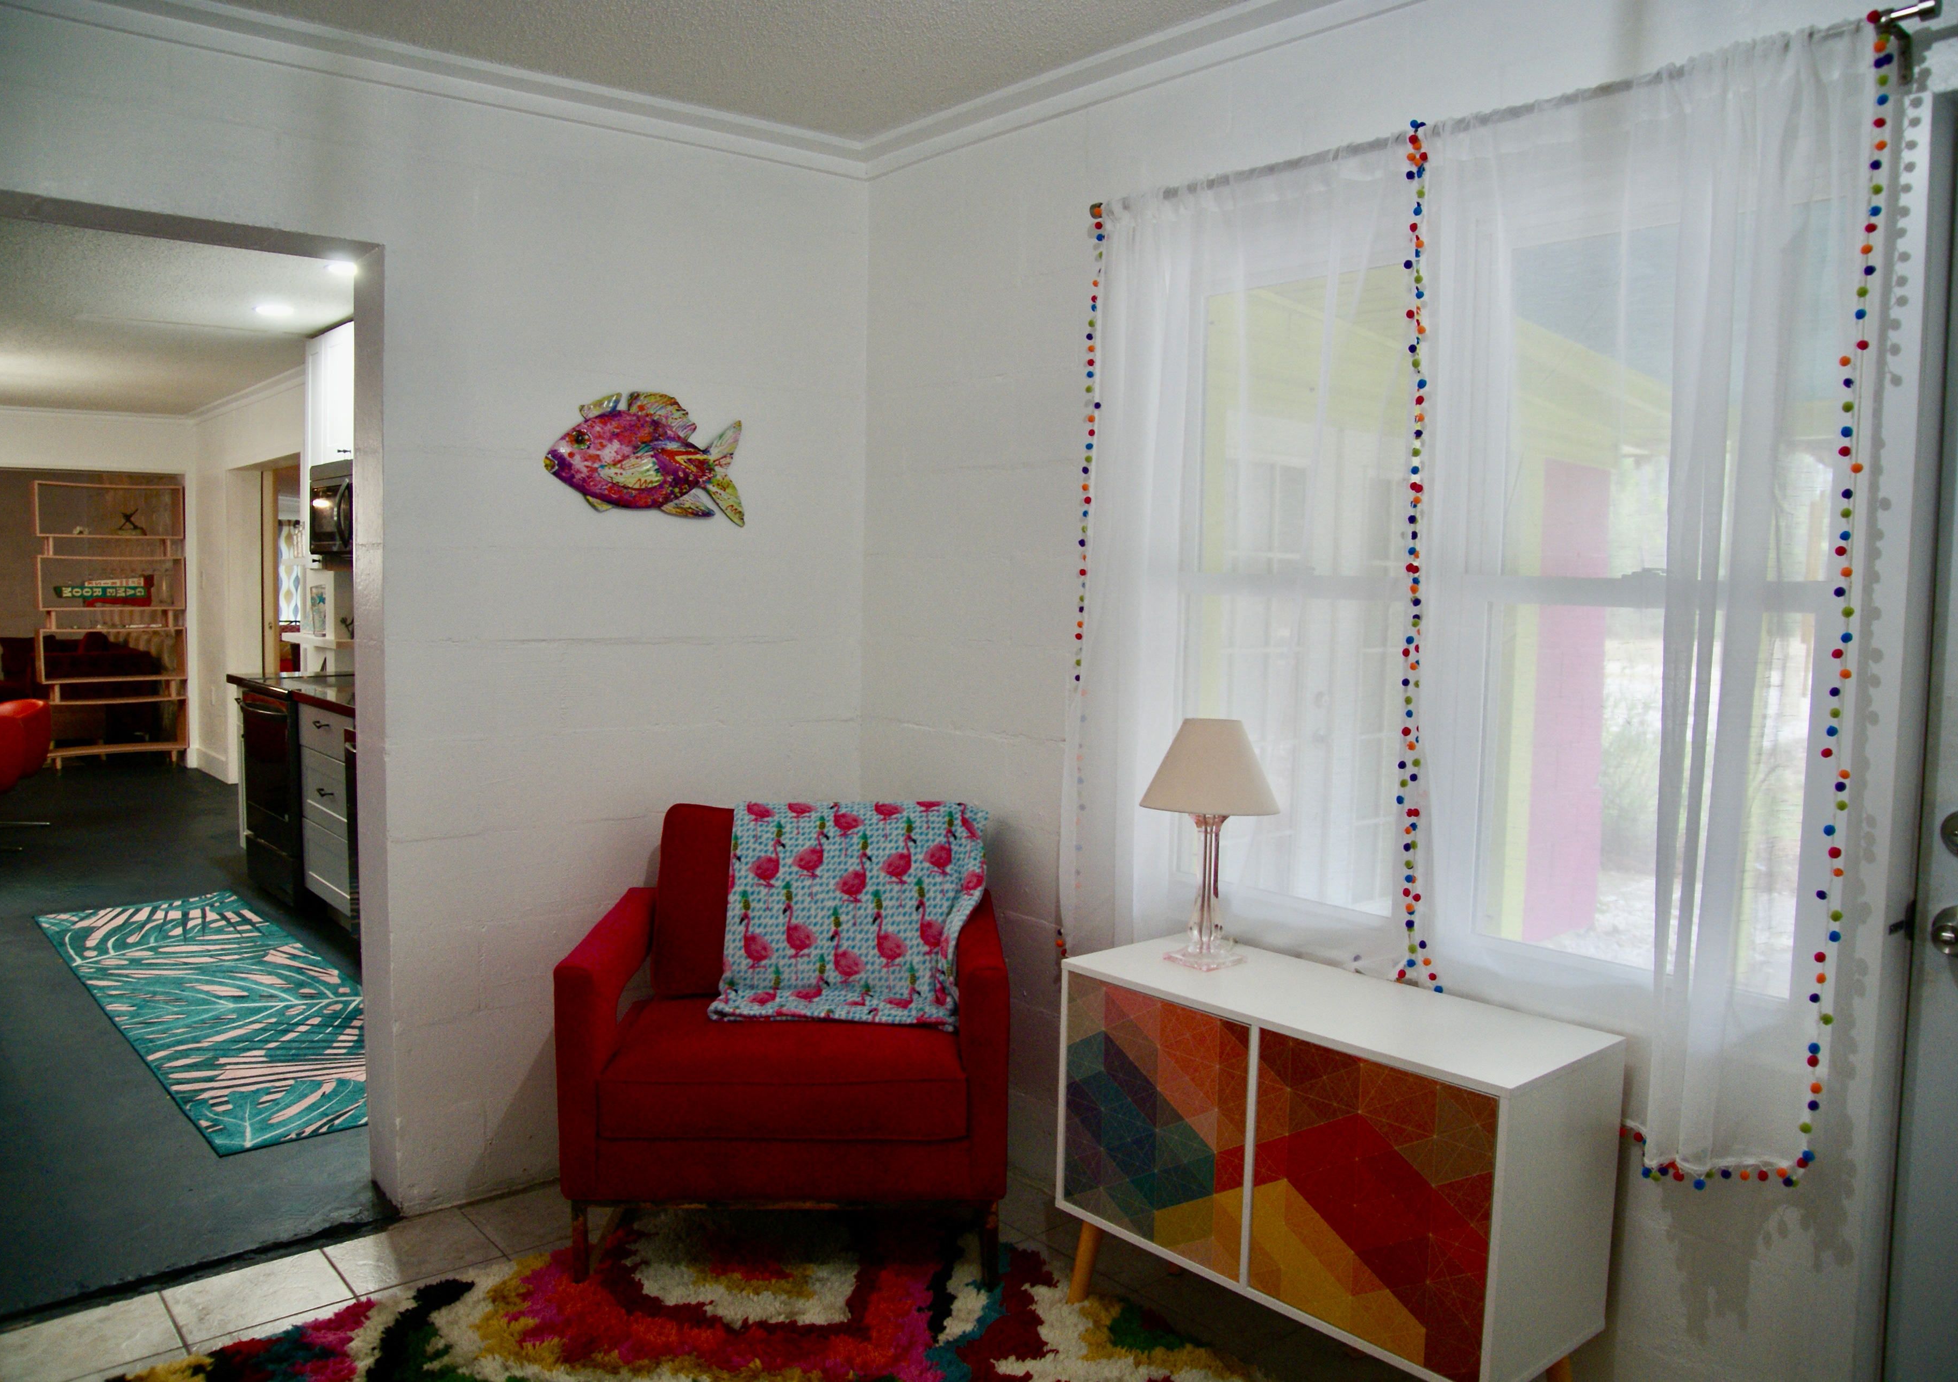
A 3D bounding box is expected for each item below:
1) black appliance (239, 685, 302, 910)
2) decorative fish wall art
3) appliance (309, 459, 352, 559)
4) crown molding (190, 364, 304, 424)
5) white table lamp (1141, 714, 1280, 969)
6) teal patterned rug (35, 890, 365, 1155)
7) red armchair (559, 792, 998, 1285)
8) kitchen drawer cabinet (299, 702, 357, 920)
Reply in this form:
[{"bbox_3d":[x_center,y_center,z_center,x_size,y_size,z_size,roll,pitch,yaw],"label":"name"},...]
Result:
[{"bbox_3d":[-2.614,0.416,5.789,0.660,0.900,0.760,-4,6,-41],"label":"black appliance"},{"bbox_3d":[-0.749,-0.536,3.178,0.500,0.285,0.030,-4,6,-41],"label":"decorative fish wall art"},{"bbox_3d":[-2.479,-0.749,5.758,0.390,0.400,0.760,-4,6,-41],"label":"appliance"},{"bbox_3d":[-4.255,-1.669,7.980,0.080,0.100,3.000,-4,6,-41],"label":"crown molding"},{"bbox_3d":[0.429,0.277,2.577,0.260,0.450,0.260,1,5,0],"label":"white table lamp"},{"bbox_3d":[-2.494,0.976,4.573,0.700,0.012,2.960,-4,6,-41],"label":"teal patterned rug"},{"bbox_3d":[-0.386,0.699,2.978,0.860,0.840,0.680,0,5,-2],"label":"red armchair"},{"bbox_3d":[-2.196,0.457,5.306,0.600,0.830,0.550,-4,6,-41],"label":"kitchen drawer cabinet"}]

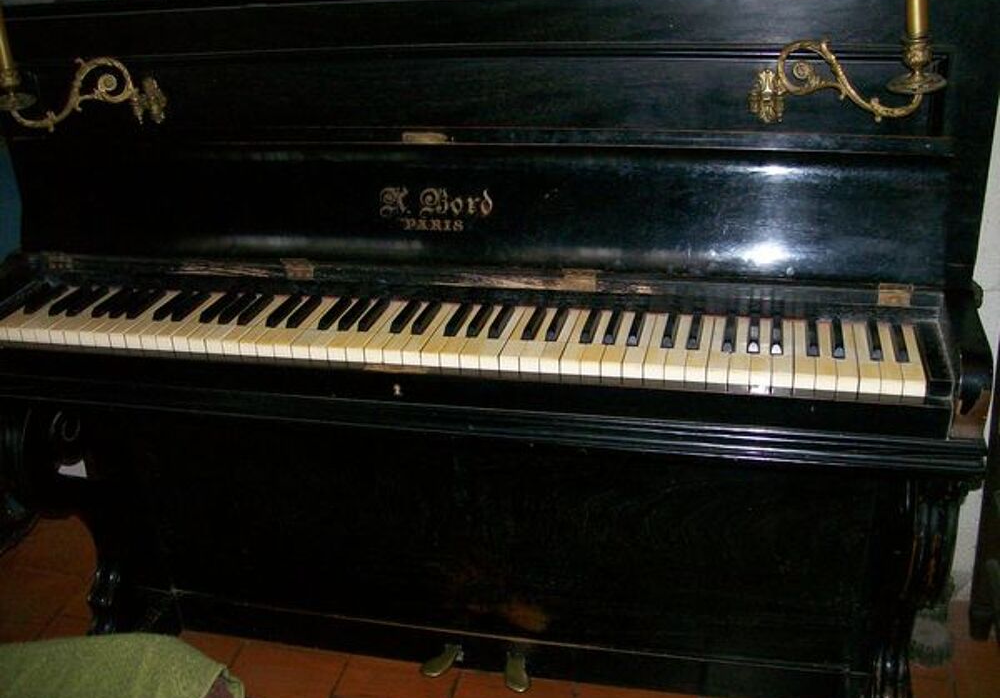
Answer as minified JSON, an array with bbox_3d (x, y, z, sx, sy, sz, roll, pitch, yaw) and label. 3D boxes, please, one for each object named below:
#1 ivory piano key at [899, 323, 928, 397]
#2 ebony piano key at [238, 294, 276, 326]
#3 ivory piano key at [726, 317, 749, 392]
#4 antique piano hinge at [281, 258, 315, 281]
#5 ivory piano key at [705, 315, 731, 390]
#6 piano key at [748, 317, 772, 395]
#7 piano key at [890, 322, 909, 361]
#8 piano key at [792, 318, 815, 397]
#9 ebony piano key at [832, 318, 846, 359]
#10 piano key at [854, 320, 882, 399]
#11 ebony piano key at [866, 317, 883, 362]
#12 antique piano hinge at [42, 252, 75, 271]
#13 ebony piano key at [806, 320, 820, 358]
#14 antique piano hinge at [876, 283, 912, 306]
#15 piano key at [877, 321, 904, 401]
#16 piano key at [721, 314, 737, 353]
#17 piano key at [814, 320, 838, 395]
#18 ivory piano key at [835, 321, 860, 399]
[{"bbox_3d":[0.451,0.011,1.153,0.023,0.020,0.140,3,27,13],"label":"ivory piano key"},{"bbox_3d":[-0.312,-0.054,1.345,0.011,0.012,0.099,3,24,13],"label":"ebony piano key"},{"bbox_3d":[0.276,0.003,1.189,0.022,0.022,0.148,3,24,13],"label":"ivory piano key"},{"bbox_3d":[-0.267,-0.105,1.372,0.039,0.029,0.012,3,25,13],"label":"antique piano hinge"},{"bbox_3d":[0.254,0.000,1.198,0.023,0.020,0.140,3,27,13],"label":"ivory piano key"},{"bbox_3d":[0.301,0.003,1.194,0.023,0.020,0.147,3,25,13],"label":"piano key"},{"bbox_3d":[0.450,-0.011,1.172,0.012,0.012,0.097,3,25,13],"label":"piano key"},{"bbox_3d":[0.345,0.006,1.183,0.023,0.020,0.147,3,25,13],"label":"piano key"},{"bbox_3d":[0.386,-0.014,1.187,0.012,0.012,0.097,3,25,13],"label":"ebony piano key"},{"bbox_3d":[0.408,0.009,1.162,0.023,0.020,0.140,3,27,13],"label":"piano key"},{"bbox_3d":[0.421,-0.013,1.171,0.011,0.011,0.100,3,27,13],"label":"ebony piano key"},{"bbox_3d":[-0.622,-0.124,1.466,0.043,0.026,0.009,3,27,13],"label":"antique piano hinge"},{"bbox_3d":[0.357,-0.018,1.186,0.011,0.011,0.097,3,27,13],"label":"ebony piano key"},{"bbox_3d":[0.457,-0.062,1.200,0.037,0.027,0.012,3,25,13],"label":"antique piano hinge"},{"bbox_3d":[0.430,0.010,1.158,0.023,0.020,0.140,3,27,13],"label":"piano key"},{"bbox_3d":[0.267,-0.022,1.206,0.011,0.012,0.099,3,24,13],"label":"piano key"},{"bbox_3d":[0.367,0.007,1.178,0.023,0.020,0.147,3,25,13],"label":"piano key"},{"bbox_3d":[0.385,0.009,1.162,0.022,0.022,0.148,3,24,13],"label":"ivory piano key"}]

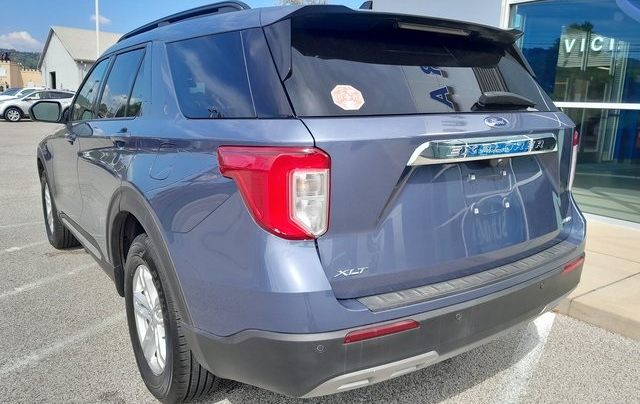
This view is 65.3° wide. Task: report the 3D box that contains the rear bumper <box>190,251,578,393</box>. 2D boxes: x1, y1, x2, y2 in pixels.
[{"bbox_3d":[0.495,0.431,2.060,1.940,0.340,0.620,-8,13,-34],"label":"rear bumper"}]

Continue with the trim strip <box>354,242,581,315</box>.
[{"bbox_3d":[0.637,0.250,1.817,1.190,0.055,0.150,-8,13,-34],"label":"trim strip"}]

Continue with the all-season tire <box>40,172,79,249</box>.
[{"bbox_3d":[-2.407,0.048,4.695,0.255,0.775,0.775,-8,13,-34],"label":"all-season tire"}]

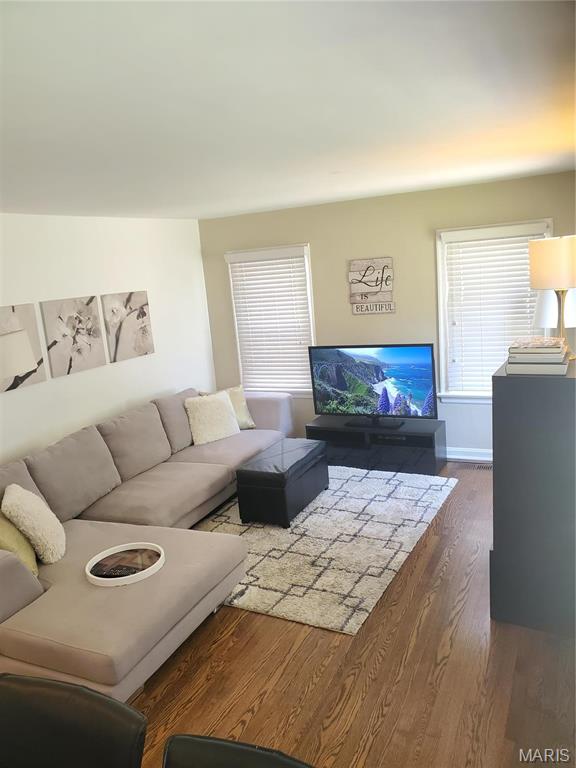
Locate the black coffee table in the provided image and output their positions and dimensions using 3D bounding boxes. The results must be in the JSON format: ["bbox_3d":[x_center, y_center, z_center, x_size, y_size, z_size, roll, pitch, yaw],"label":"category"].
[{"bbox_3d":[-0.012,0.764,4.586,0.405,0.430,0.760,1,13,26],"label":"black coffee table"}]

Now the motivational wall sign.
[{"bbox_3d":[0.768,-0.891,5.264,0.440,0.520,0.025,2,14,29],"label":"motivational wall sign"}]

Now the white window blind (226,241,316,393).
[{"bbox_3d":[-0.190,-0.624,5.835,0.880,1.430,0.080,2,14,29],"label":"white window blind"}]

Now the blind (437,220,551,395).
[{"bbox_3d":[1.691,-0.585,4.784,0.860,1.400,0.080,2,14,29],"label":"blind"}]

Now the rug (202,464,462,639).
[{"bbox_3d":[0.184,1.019,4.309,1.640,0.020,2.240,2,14,28],"label":"rug"}]

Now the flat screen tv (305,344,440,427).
[{"bbox_3d":[0.775,0.015,5.264,1.160,0.740,0.200,1,13,26],"label":"flat screen tv"}]

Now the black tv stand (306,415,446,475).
[{"bbox_3d":[0.813,0.553,5.399,1.220,0.375,0.390,1,13,26],"label":"black tv stand"}]

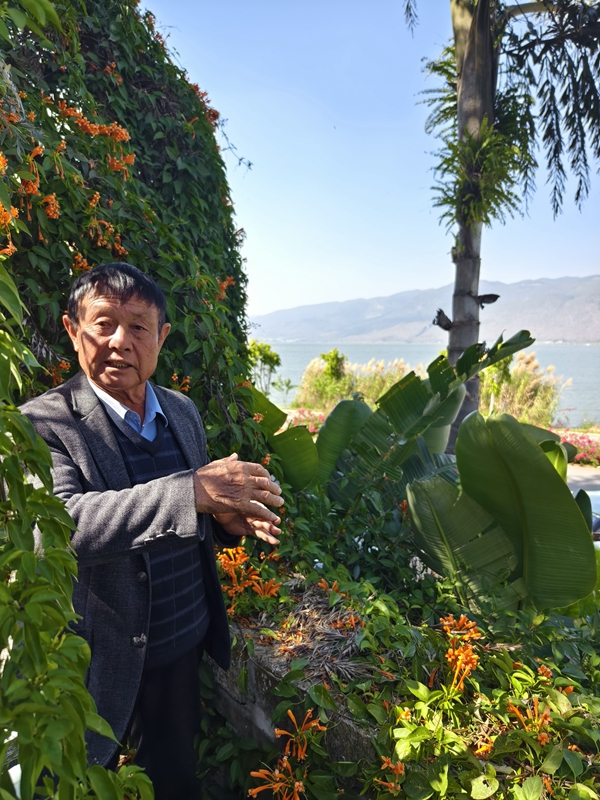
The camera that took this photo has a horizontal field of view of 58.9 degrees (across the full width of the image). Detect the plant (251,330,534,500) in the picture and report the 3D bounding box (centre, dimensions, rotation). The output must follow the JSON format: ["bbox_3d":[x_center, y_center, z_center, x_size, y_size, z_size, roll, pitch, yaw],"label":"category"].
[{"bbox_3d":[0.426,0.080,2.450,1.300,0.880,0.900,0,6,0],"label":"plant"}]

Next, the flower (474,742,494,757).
[{"bbox_3d":[0.354,0.671,1.020,0.038,0.028,0.035,0,6,0],"label":"flower"}]

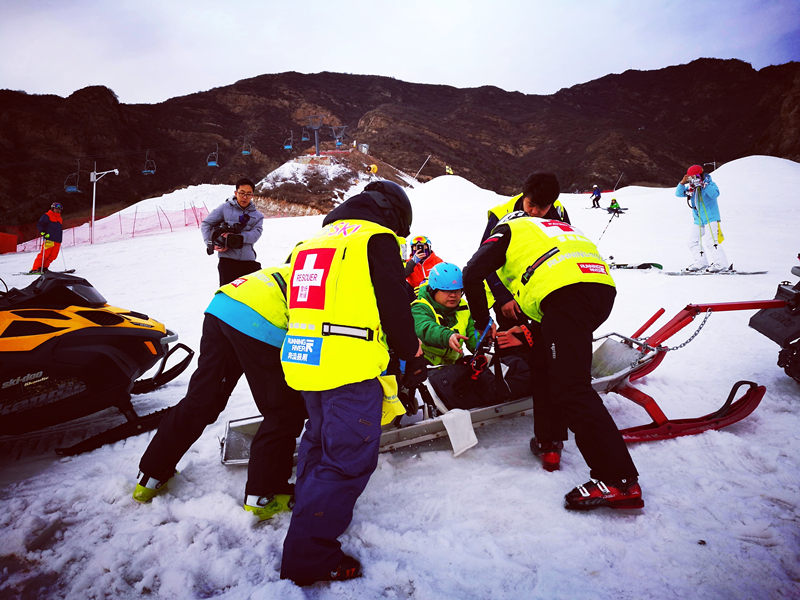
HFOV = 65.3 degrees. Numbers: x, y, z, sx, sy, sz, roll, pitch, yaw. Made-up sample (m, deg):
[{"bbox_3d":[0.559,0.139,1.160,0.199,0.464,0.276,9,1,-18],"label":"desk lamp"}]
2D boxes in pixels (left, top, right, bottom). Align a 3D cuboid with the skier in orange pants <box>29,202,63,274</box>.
[{"bbox_3d":[-8.630,-1.500,15.200,0.650,1.720,0.720,3,-3,-45],"label":"skier in orange pants"}]

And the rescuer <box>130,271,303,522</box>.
[{"bbox_3d":[-0.790,0.400,3.020,1.080,1.180,0.680,2,-3,-40],"label":"rescuer"}]

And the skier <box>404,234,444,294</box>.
[{"bbox_3d":[0.250,-0.130,6.300,0.500,1.080,0.500,0,-2,5],"label":"skier"}]

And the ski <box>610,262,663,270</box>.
[{"bbox_3d":[3.780,-0.540,10.100,1.100,0.100,0.150,-1,9,-9],"label":"ski"}]

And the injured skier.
[{"bbox_3d":[0.450,0.200,3.580,0.900,0.860,0.660,-1,-2,34],"label":"injured skier"}]

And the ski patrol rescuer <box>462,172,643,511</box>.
[{"bbox_3d":[0.700,0.250,2.920,0.980,1.420,0.660,-1,-3,40],"label":"ski patrol rescuer"}]

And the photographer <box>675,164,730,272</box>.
[{"bbox_3d":[4.800,-1.300,9.900,0.620,1.710,0.740,3,-3,-45],"label":"photographer"}]

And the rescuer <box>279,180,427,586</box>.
[{"bbox_3d":[-0.180,0.290,2.530,0.580,1.600,0.680,-1,-3,41],"label":"rescuer"}]

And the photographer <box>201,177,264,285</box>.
[{"bbox_3d":[-1.530,-0.240,5.700,0.660,1.750,0.520,1,-2,-16],"label":"photographer"}]

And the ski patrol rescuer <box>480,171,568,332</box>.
[{"bbox_3d":[0.770,0.000,3.680,0.620,1.400,0.700,0,-2,14],"label":"ski patrol rescuer"}]

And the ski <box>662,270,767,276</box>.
[{"bbox_3d":[4.990,-0.420,9.850,1.600,0.090,0.250,-2,9,-10],"label":"ski"}]

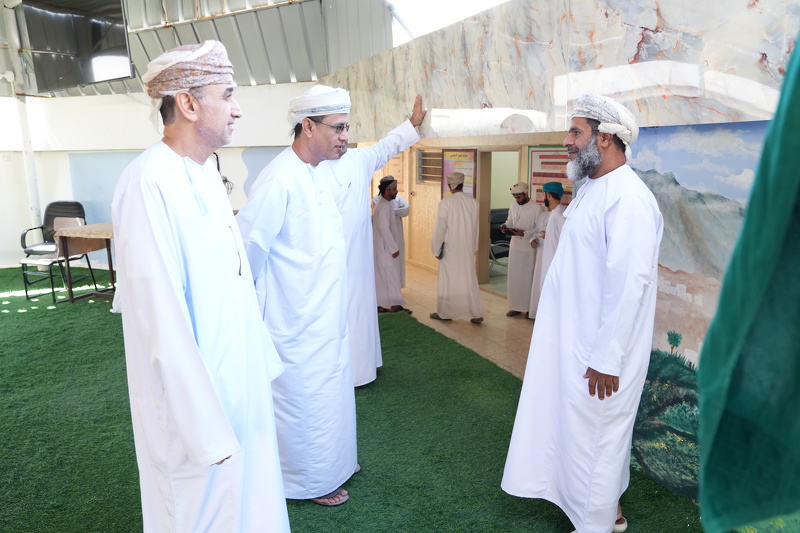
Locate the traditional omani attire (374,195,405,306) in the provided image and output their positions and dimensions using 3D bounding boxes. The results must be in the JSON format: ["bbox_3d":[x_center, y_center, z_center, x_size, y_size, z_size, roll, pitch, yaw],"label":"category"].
[{"bbox_3d":[-0.138,-0.189,6.702,0.450,1.410,0.500,1,9,7],"label":"traditional omani attire"}]

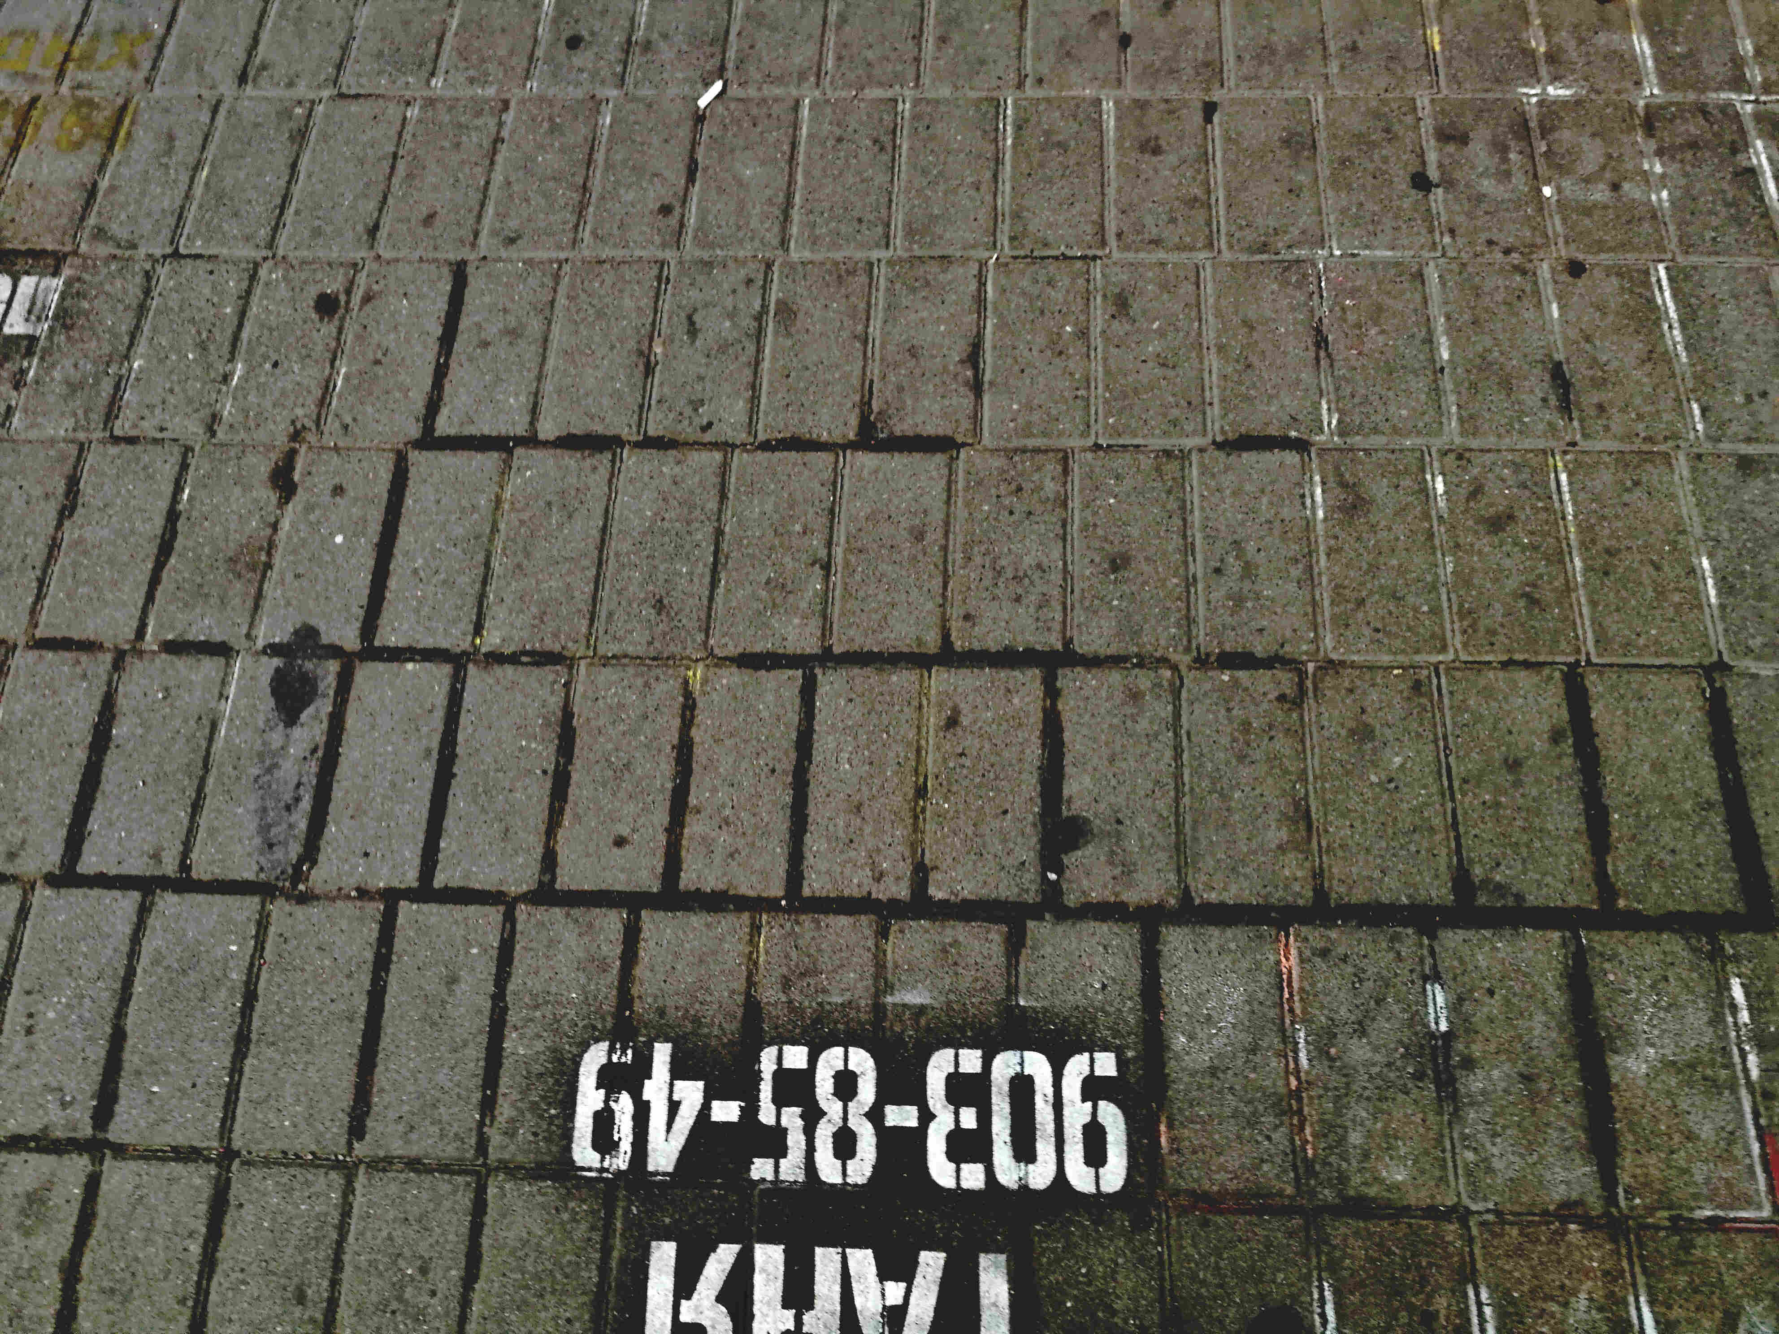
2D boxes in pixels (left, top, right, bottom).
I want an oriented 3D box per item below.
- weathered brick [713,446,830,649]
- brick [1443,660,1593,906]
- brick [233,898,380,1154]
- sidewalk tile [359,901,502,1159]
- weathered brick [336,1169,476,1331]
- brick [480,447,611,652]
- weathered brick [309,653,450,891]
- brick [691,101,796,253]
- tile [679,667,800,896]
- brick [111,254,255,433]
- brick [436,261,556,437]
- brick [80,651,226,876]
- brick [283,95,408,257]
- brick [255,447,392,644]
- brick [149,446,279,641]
[{"bbox_3d":[-0.098,-0.094,1.257,0.097,0.060,0.198,1,68,5],"label":"weathered brick"},{"bbox_3d":[0.503,0.104,1.131,0.097,0.060,0.198,1,68,5],"label":"brick"},{"bbox_3d":[-0.462,0.297,1.141,0.098,0.060,0.199,0,71,6],"label":"brick"},{"bbox_3d":[-0.365,0.303,1.155,0.099,0.060,0.200,0,69,4],"label":"sidewalk tile"},{"bbox_3d":[-0.370,0.498,1.079,0.099,0.060,0.200,1,69,4],"label":"weathered brick"},{"bbox_3d":[-0.305,-0.097,1.274,0.097,0.060,0.198,1,68,5],"label":"brick"},{"bbox_3d":[-0.424,0.099,1.200,0.098,0.060,0.199,1,70,6],"label":"weathered brick"},{"bbox_3d":[-0.144,-0.484,1.418,0.097,0.060,0.198,1,68,5],"label":"brick"},{"bbox_3d":[-0.122,0.103,1.179,0.097,0.060,0.198,1,68,5],"label":"tile"},{"bbox_3d":[-0.686,-0.304,1.387,0.097,0.060,0.198,1,68,5],"label":"brick"},{"bbox_3d":[-0.377,-0.296,1.360,0.097,0.060,0.198,1,68,5],"label":"brick"},{"bbox_3d":[-0.646,0.094,1.253,0.099,0.060,0.200,0,69,3],"label":"brick"},{"bbox_3d":[-0.546,-0.488,1.430,0.098,0.060,0.199,2,68,5],"label":"brick"},{"bbox_3d":[-0.507,-0.100,1.290,0.097,0.060,0.198,1,68,5],"label":"brick"},{"bbox_3d":[-0.611,-0.103,1.300,0.097,0.060,0.198,1,68,5],"label":"brick"}]

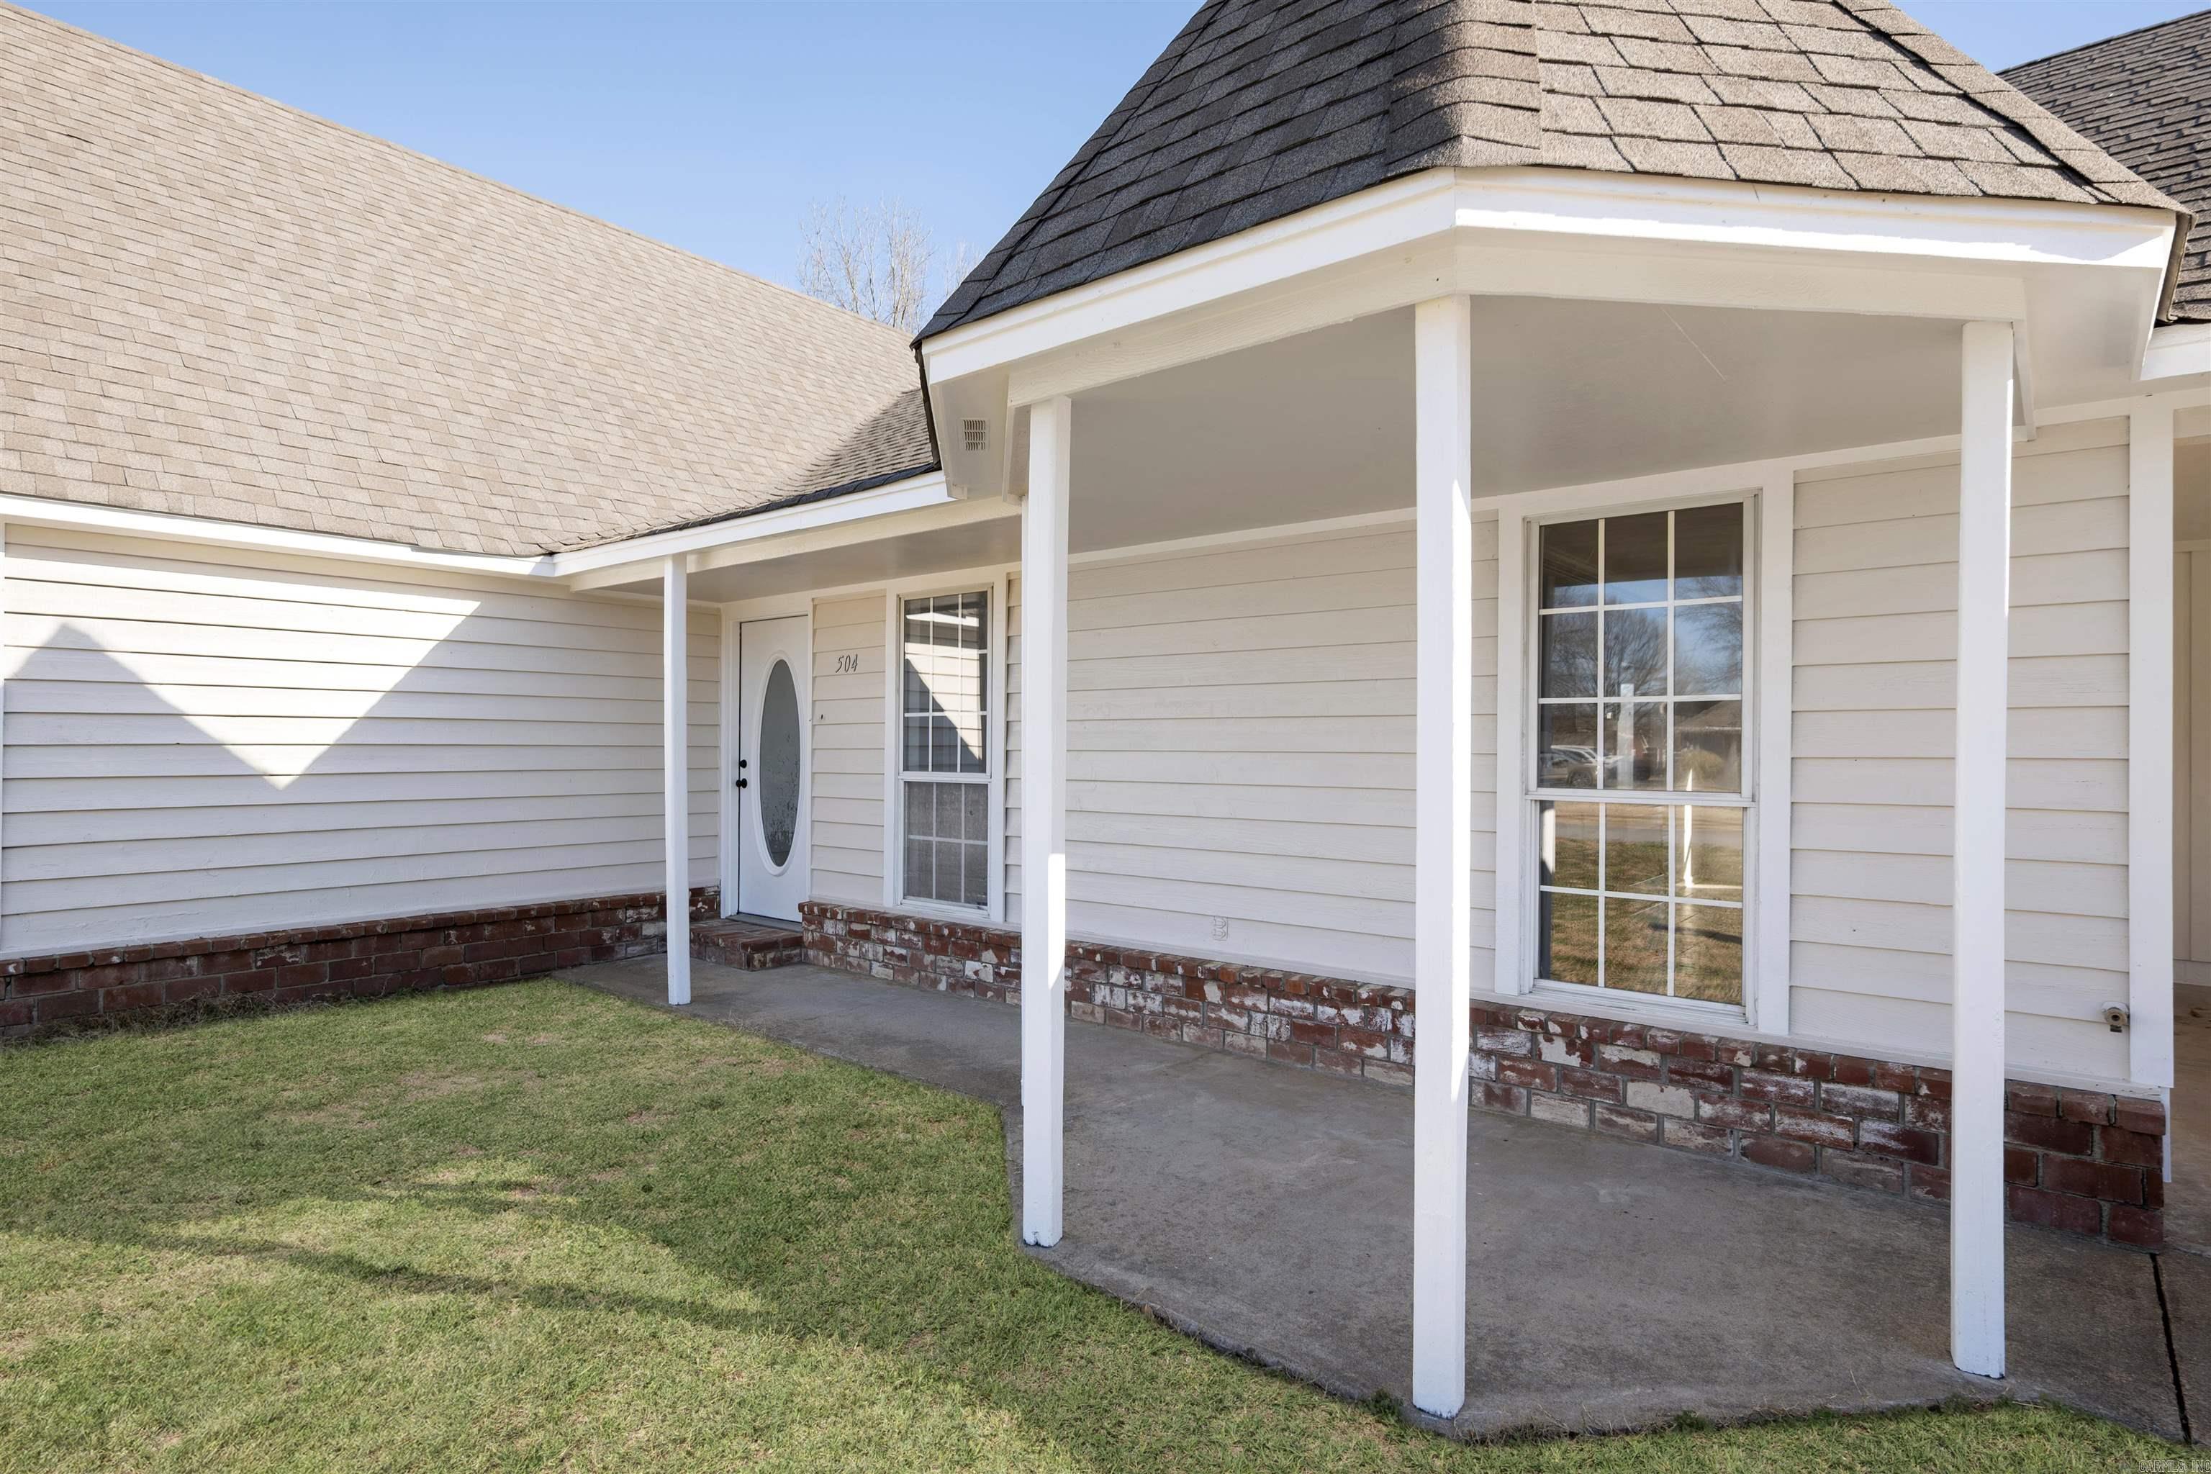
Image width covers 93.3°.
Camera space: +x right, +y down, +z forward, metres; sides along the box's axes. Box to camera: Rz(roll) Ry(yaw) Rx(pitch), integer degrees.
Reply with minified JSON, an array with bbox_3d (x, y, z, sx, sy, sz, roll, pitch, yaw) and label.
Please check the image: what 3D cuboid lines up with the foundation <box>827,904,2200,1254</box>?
[{"bbox_3d":[0.547,1.229,4.855,6.201,0.423,0.150,0,0,38],"label":"foundation"}]

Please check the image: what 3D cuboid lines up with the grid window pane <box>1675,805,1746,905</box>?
[{"bbox_3d":[2.141,0.414,3.711,0.215,0.340,0.030,0,0,38],"label":"grid window pane"}]

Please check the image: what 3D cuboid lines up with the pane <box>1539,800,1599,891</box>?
[{"bbox_3d":[1.794,0.421,4.041,0.217,0.345,0.025,0,0,37],"label":"pane"}]

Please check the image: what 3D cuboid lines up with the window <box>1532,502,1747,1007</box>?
[{"bbox_3d":[1.934,0.062,3.822,0.734,1.778,0.080,0,0,37],"label":"window"}]

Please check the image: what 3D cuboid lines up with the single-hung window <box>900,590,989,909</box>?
[{"bbox_3d":[-0.931,0.070,6.076,0.750,1.790,0.060,0,0,38],"label":"single-hung window"}]

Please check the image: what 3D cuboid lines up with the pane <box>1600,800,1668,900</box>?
[{"bbox_3d":[1.982,0.419,3.902,0.226,0.347,0.025,0,0,37],"label":"pane"}]

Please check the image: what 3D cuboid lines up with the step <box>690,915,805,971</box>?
[{"bbox_3d":[-2.484,1.406,7.074,0.940,0.180,0.450,0,0,37],"label":"step"}]

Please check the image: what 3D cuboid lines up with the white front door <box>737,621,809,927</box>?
[{"bbox_3d":[-2.223,0.222,7.163,0.914,2.040,0.050,0,0,38],"label":"white front door"}]

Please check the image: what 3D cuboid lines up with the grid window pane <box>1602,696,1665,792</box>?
[{"bbox_3d":[1.980,0.034,3.907,0.222,0.338,0.025,0,0,37],"label":"grid window pane"}]

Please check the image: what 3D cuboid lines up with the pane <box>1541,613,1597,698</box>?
[{"bbox_3d":[1.794,-0.315,4.048,0.219,0.337,0.025,0,0,37],"label":"pane"}]

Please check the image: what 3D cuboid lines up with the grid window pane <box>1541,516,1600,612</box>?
[{"bbox_3d":[1.797,-0.664,4.050,0.218,0.345,0.025,0,0,37],"label":"grid window pane"}]

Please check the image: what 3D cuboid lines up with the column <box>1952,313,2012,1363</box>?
[{"bbox_3d":[2.015,0.255,2.409,0.090,2.385,0.090,0,0,38],"label":"column"}]

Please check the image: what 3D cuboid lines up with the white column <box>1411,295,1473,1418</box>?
[{"bbox_3d":[0.752,0.263,2.332,0.090,2.430,0.090,0,0,37],"label":"white column"}]

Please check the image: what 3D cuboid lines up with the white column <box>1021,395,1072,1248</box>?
[{"bbox_3d":[-0.162,0.248,2.998,0.090,2.385,0.090,0,0,38],"label":"white column"}]

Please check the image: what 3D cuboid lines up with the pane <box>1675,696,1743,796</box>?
[{"bbox_3d":[2.137,0.030,3.712,0.215,0.325,0.030,0,0,38],"label":"pane"}]

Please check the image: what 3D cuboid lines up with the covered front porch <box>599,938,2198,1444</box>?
[{"bbox_3d":[-0.499,1.547,4.412,7.350,0.130,2.180,0,0,37],"label":"covered front porch"}]

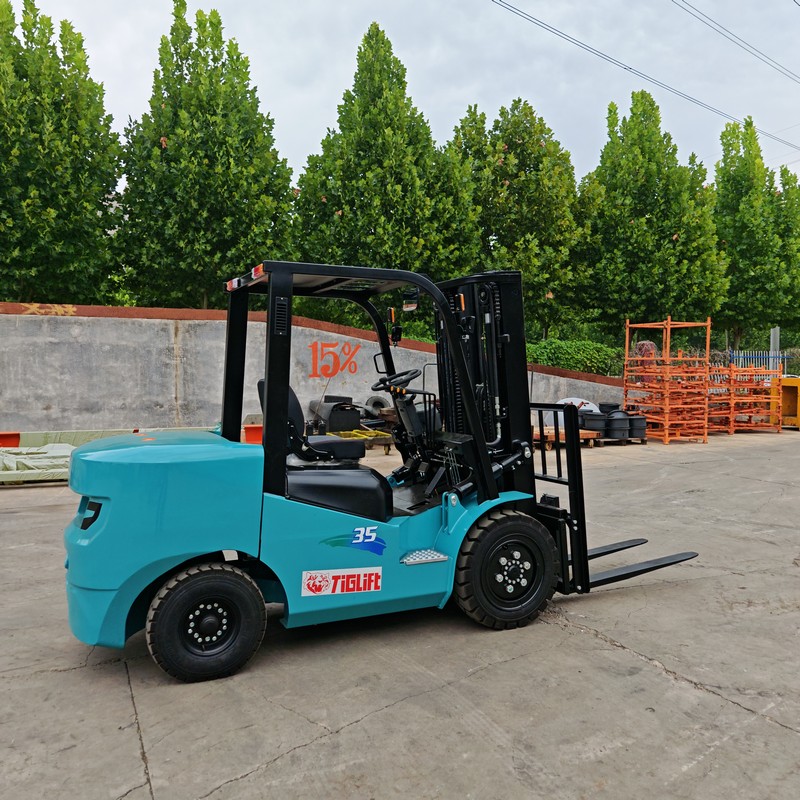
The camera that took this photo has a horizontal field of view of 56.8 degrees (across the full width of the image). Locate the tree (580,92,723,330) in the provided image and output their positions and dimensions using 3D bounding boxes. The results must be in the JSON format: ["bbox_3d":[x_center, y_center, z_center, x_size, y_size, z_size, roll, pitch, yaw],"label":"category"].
[{"bbox_3d":[8.075,-4.810,23.547,4.500,9.852,4.500,0,4,0],"label":"tree"}]

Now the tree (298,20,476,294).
[{"bbox_3d":[-0.349,-4.633,19.248,4.800,10.083,4.800,0,4,0],"label":"tree"}]

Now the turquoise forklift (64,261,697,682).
[{"bbox_3d":[0.128,0.280,4.709,4.149,2.093,1.230,-2,4,-25],"label":"turquoise forklift"}]

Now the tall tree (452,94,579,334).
[{"bbox_3d":[3.373,-4.197,21.480,4.000,8.912,4.000,0,4,0],"label":"tall tree"}]

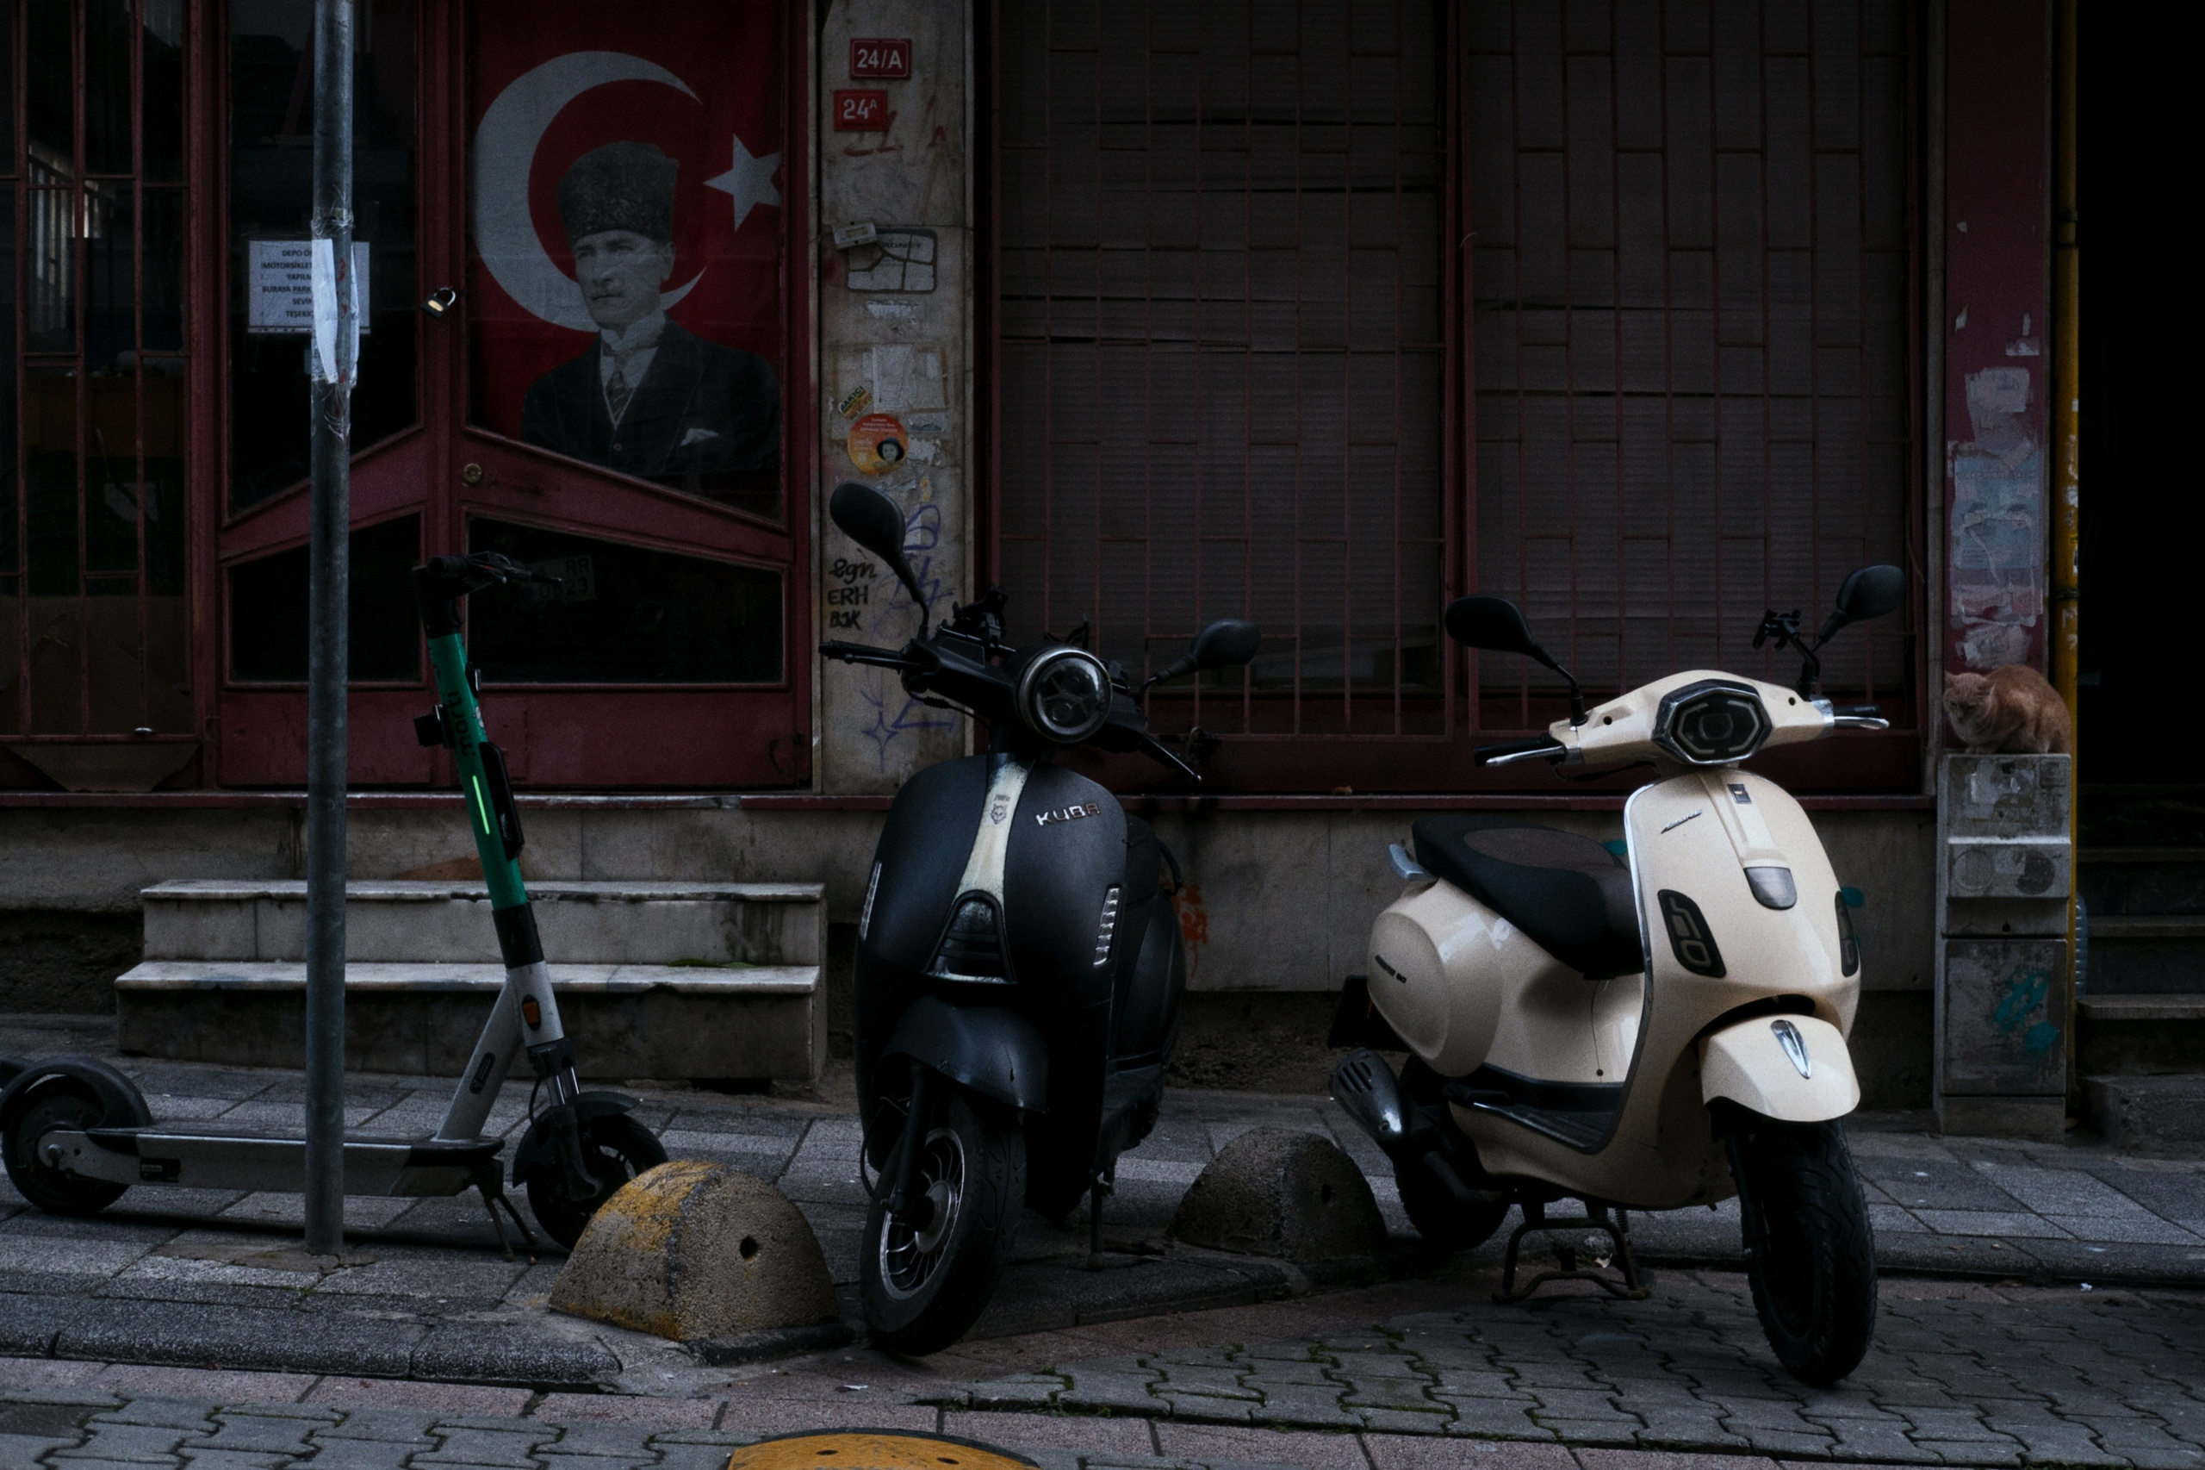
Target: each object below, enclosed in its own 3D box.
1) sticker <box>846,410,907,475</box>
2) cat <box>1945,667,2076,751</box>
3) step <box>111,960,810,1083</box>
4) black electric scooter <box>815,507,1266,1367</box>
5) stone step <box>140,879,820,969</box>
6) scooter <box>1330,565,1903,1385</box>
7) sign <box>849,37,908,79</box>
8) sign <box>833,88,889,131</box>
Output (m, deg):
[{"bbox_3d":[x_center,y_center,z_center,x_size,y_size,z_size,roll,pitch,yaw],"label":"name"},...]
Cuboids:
[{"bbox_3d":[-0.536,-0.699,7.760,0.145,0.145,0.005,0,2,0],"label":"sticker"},{"bbox_3d":[2.146,-0.061,7.680,0.340,0.210,0.190,-1,2,-35],"label":"cat"},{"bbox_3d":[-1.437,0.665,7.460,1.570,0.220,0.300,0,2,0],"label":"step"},{"bbox_3d":[-0.050,0.265,5.800,0.740,1.350,1.800,4,2,9],"label":"black electric scooter"},{"bbox_3d":[-1.439,0.450,7.630,1.570,0.170,0.250,0,2,0],"label":"stone step"},{"bbox_3d":[0.895,0.372,5.900,0.800,1.300,1.800,-1,2,-21],"label":"scooter"},{"bbox_3d":[-0.526,-1.610,7.730,0.143,0.095,0.012,0,2,0],"label":"sign"},{"bbox_3d":[-0.574,-1.486,7.730,0.125,0.095,0.012,0,2,0],"label":"sign"}]

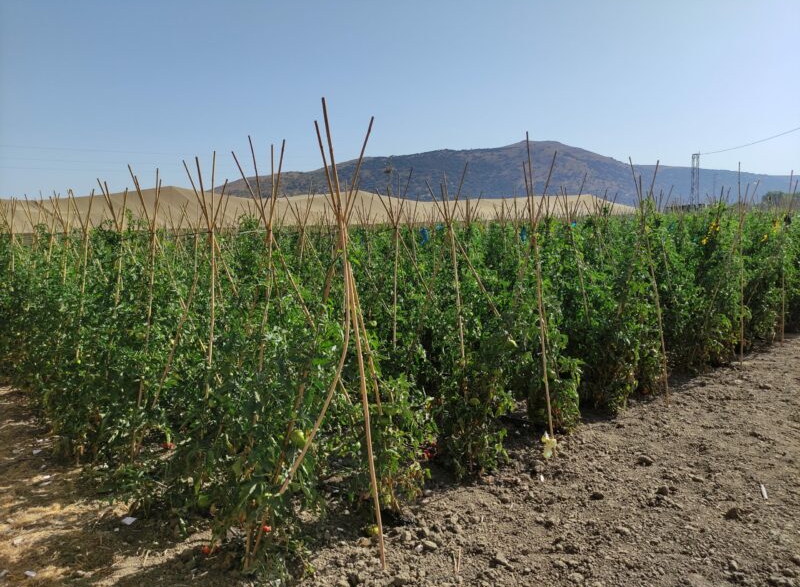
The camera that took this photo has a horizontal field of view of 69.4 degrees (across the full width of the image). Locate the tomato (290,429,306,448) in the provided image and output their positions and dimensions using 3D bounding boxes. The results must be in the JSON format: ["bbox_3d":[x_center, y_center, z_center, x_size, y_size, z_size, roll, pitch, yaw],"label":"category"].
[{"bbox_3d":[-0.438,0.629,2.500,0.070,0.070,0.070,-2,8,0],"label":"tomato"}]

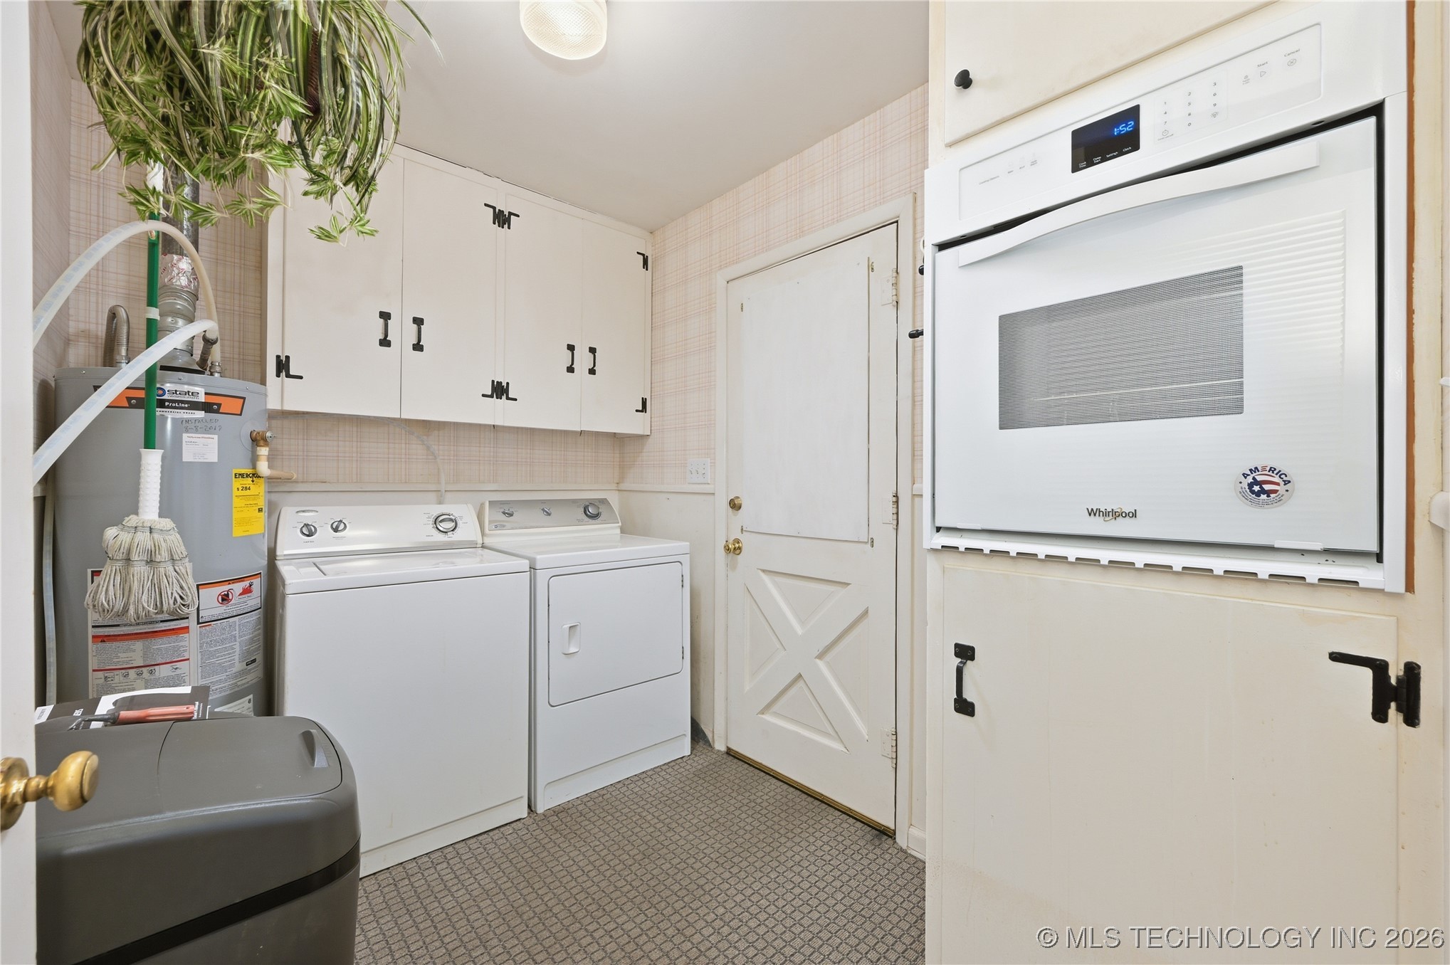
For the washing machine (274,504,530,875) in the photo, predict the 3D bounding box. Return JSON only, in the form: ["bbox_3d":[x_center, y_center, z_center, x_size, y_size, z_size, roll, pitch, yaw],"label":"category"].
[{"bbox_3d":[-1.163,0.642,2.011,0.676,1.080,0.650,0,0,-41],"label":"washing machine"}]

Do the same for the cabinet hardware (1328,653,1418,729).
[{"bbox_3d":[0.792,0.253,0.690,0.012,0.076,0.074,0,0,-41],"label":"cabinet hardware"}]

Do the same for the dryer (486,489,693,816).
[{"bbox_3d":[-0.640,0.636,2.493,0.680,1.090,0.700,0,0,-41],"label":"dryer"}]

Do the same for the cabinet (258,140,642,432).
[{"bbox_3d":[-1.075,-0.773,2.545,1.550,1.050,0.326,0,0,-41],"label":"cabinet"}]

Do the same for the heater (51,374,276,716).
[{"bbox_3d":[-1.740,0.432,1.773,0.470,1.500,0.470,0,0,-44],"label":"heater"}]

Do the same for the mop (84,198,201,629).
[{"bbox_3d":[-1.500,-0.236,1.468,0.150,1.203,0.200,0,-1,44],"label":"mop"}]

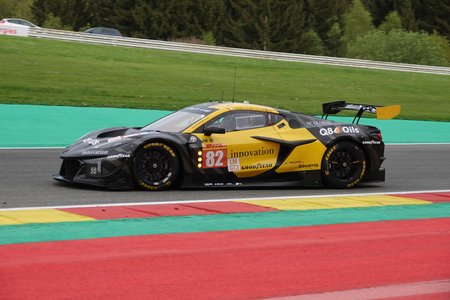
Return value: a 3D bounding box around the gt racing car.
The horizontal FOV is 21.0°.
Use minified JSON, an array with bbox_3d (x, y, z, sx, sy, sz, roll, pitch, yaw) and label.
[{"bbox_3d":[-0.068,-0.108,17.072,4.720,1.170,2.040,0,4,-20],"label":"gt racing car"}]

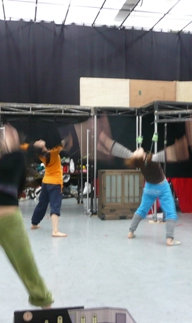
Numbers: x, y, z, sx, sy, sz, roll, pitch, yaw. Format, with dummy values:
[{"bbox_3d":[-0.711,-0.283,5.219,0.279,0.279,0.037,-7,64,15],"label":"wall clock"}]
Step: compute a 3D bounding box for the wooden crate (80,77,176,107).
[{"bbox_3d":[0.781,-1.510,8.244,2.312,0.837,0.200,0,1,-10],"label":"wooden crate"}]

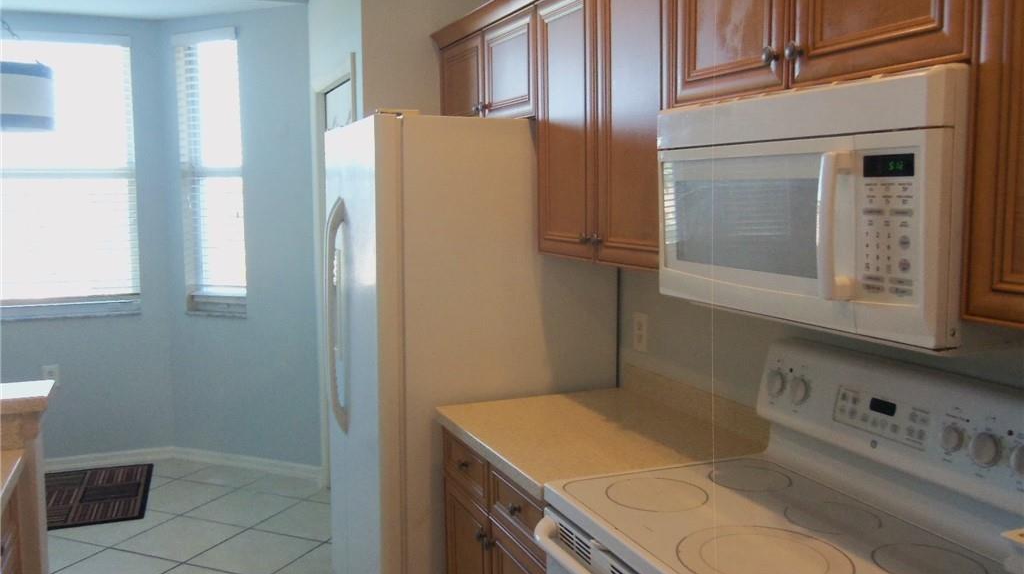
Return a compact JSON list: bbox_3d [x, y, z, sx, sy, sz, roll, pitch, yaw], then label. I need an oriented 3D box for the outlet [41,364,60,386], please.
[{"bbox_3d":[-2.587,0.496,4.645,0.078,0.122,0.012,-2,7,-19],"label":"outlet"}]

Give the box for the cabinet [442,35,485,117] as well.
[{"bbox_3d":[-0.052,-0.790,3.307,0.330,0.349,0.480,-2,7,-23],"label":"cabinet"}]

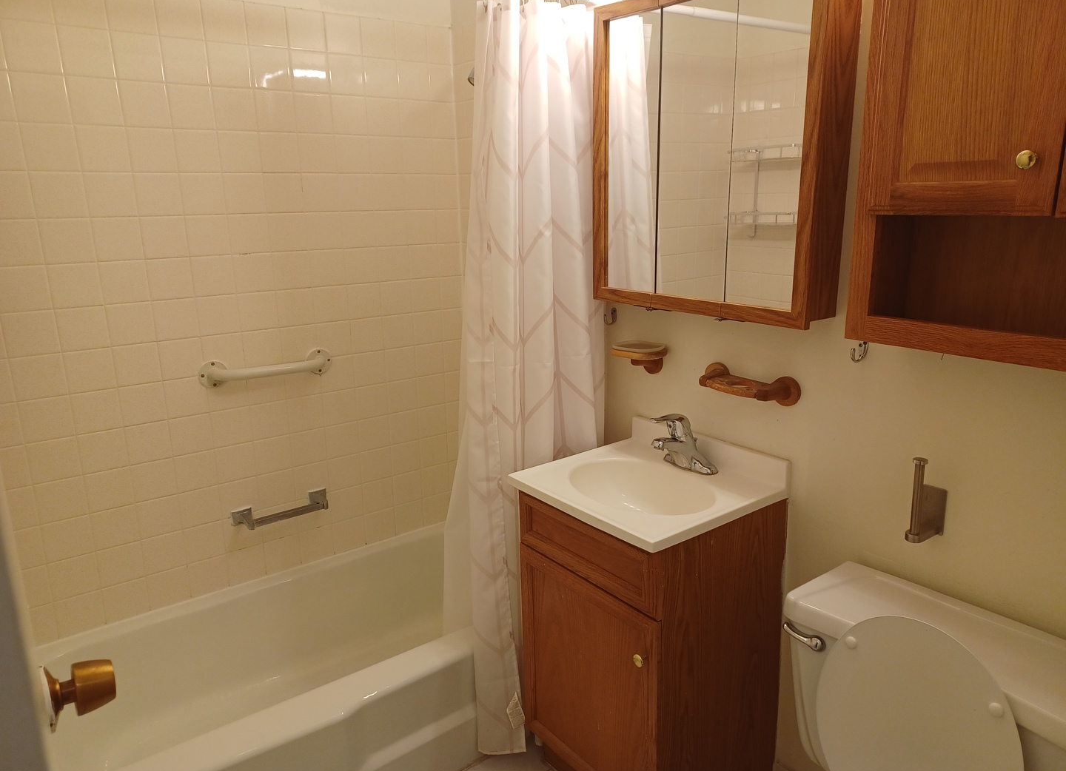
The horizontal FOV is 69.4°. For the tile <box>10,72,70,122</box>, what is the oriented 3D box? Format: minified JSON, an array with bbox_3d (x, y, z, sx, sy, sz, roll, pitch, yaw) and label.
[{"bbox_3d":[-1.169,-0.681,1.831,0.108,0.108,0.010,-11,17,-35],"label":"tile"}]

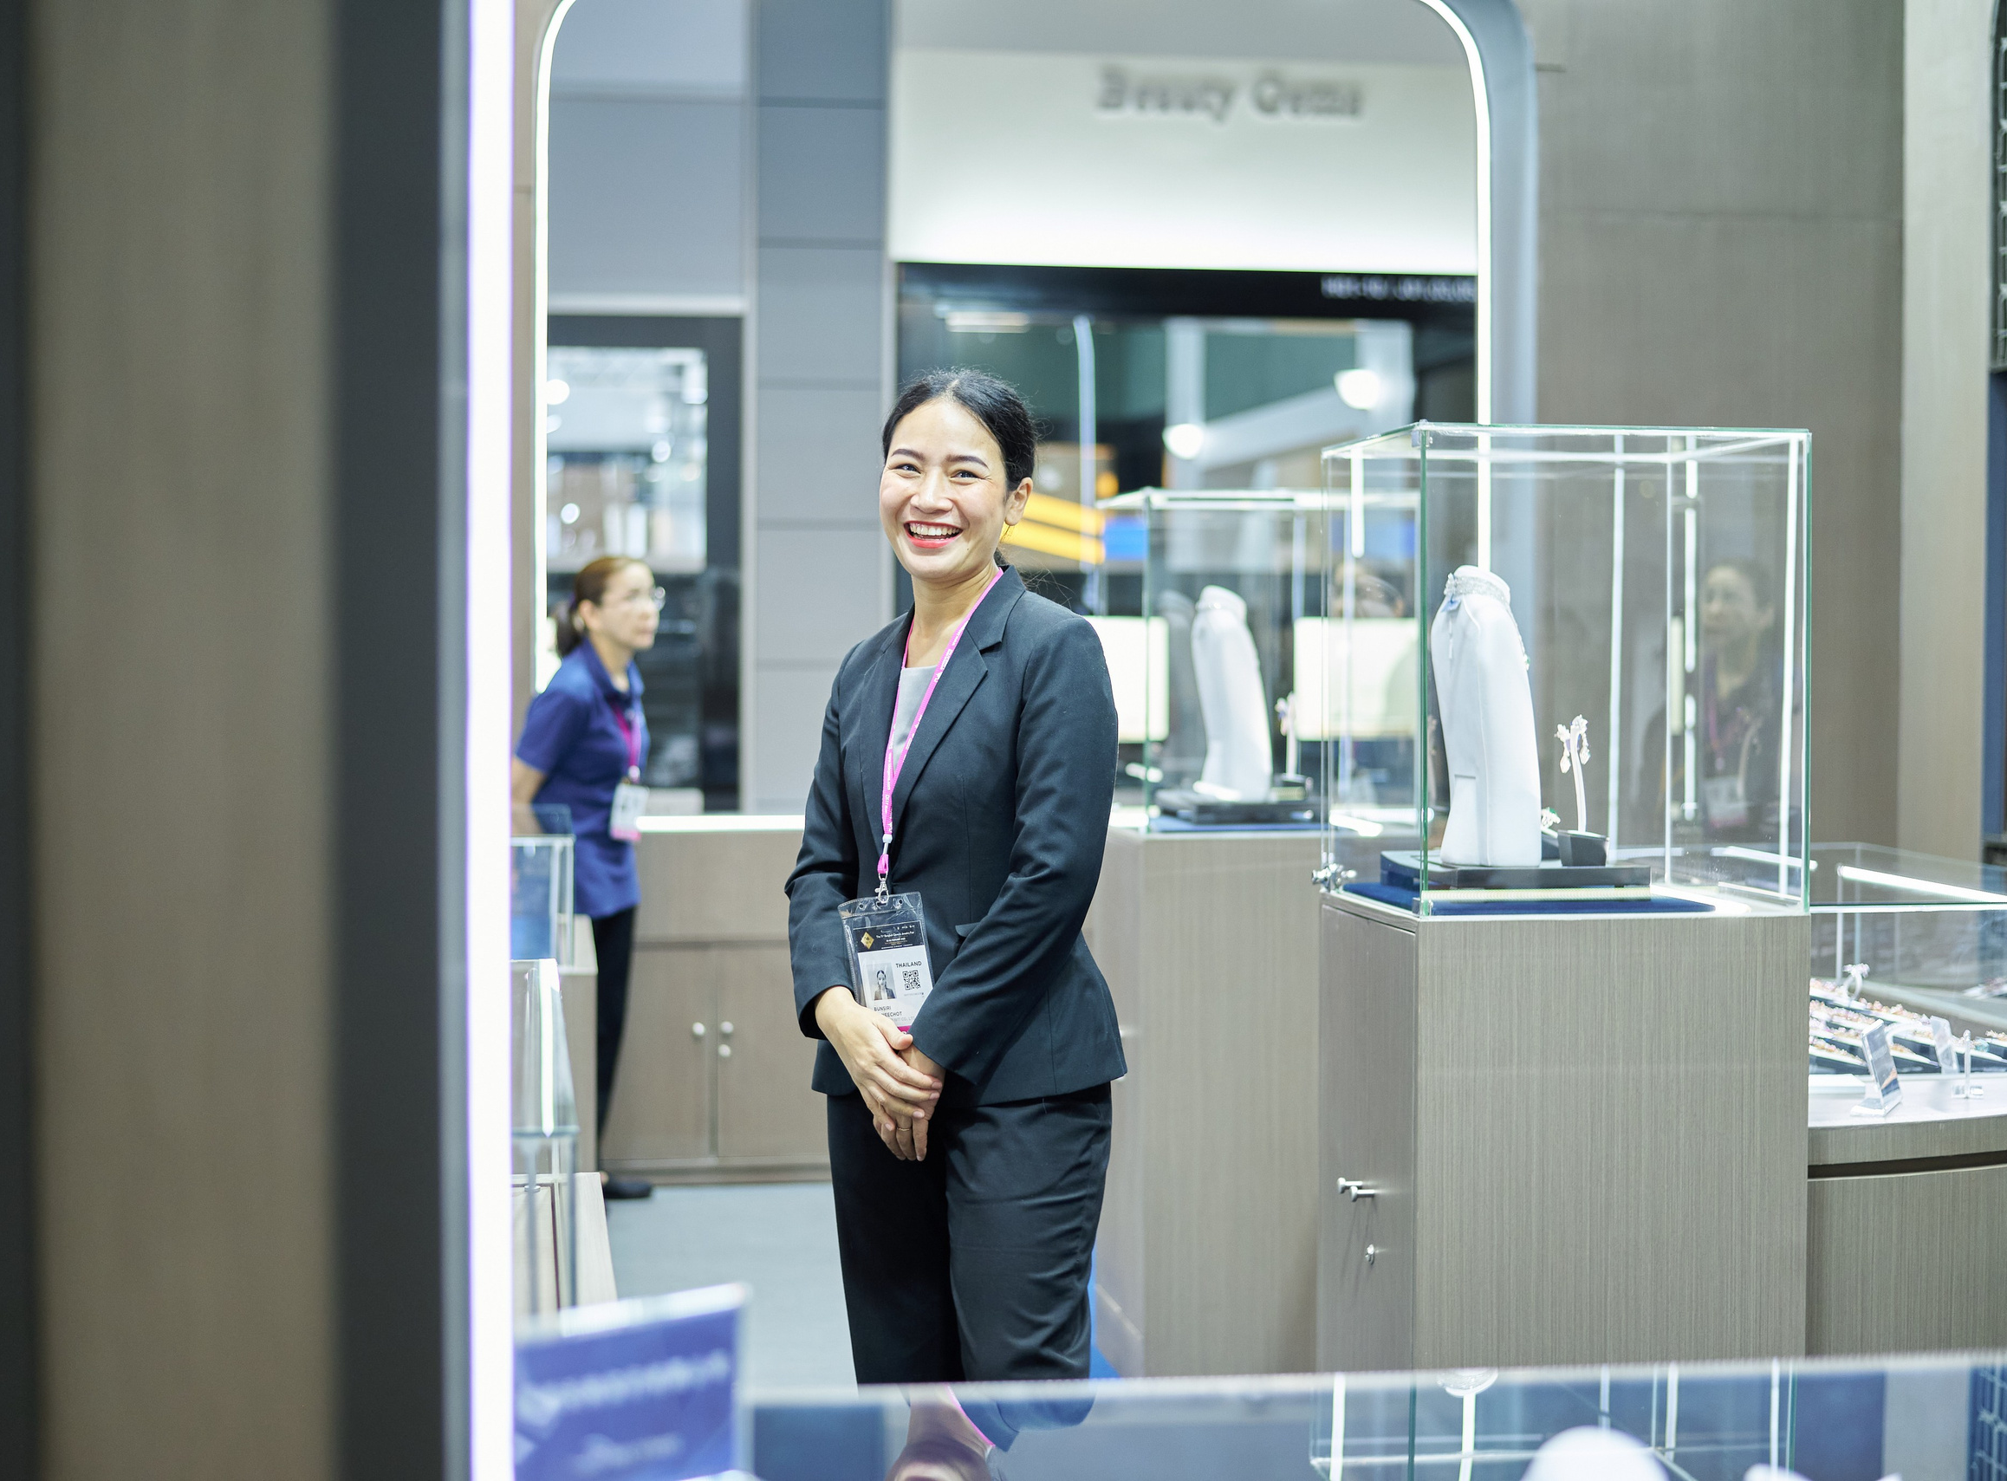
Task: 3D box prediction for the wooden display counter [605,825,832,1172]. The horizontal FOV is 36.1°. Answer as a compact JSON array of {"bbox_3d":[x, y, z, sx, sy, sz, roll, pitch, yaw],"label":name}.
[{"bbox_3d":[-0.750,0.665,8.029,0.850,0.905,0.480,0,1,-8],"label":"wooden display counter"}]

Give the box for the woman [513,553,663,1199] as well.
[{"bbox_3d":[-1.025,0.334,7.625,0.360,1.580,0.460,1,1,34],"label":"woman"}]

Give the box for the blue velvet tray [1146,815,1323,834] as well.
[{"bbox_3d":[0.419,0.154,5.665,0.370,0.015,0.420,0,1,-8],"label":"blue velvet tray"}]

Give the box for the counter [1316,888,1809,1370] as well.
[{"bbox_3d":[0.719,0.707,4.065,0.500,0.985,0.495,0,1,-8],"label":"counter"}]

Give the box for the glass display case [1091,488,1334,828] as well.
[{"bbox_3d":[0.462,-0.141,5.688,0.500,0.604,0.495,0,1,-8],"label":"glass display case"}]

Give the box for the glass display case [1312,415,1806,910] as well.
[{"bbox_3d":[0.723,-0.088,4.050,0.500,0.604,0.495,0,1,-8],"label":"glass display case"}]

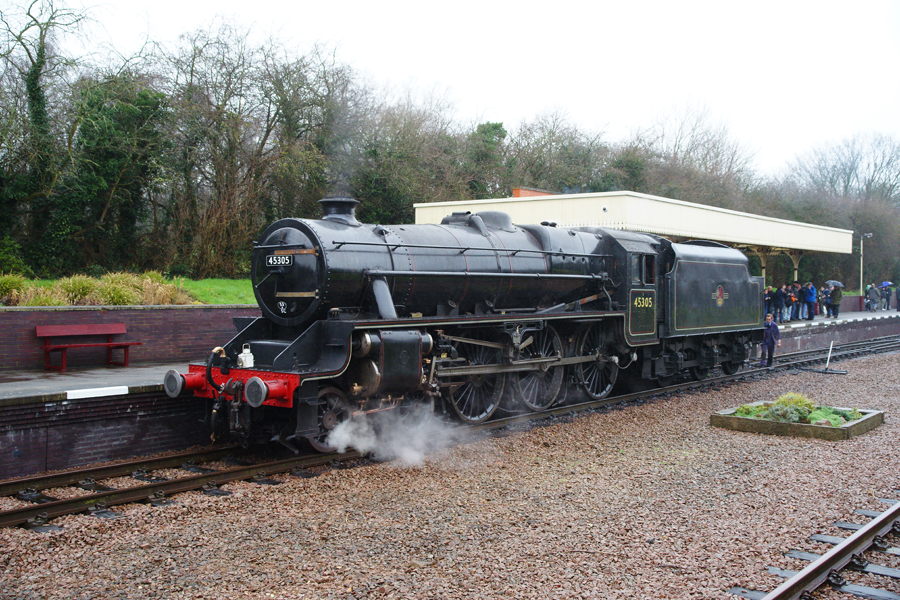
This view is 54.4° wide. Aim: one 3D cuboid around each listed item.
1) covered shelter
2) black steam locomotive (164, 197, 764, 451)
[{"bbox_3d":[10.271,-1.225,39.609,8.400,4.550,26.200,1,1,39],"label":"covered shelter"},{"bbox_3d":[2.672,0.282,19.979,2.680,3.900,19.400,1,1,39],"label":"black steam locomotive"}]

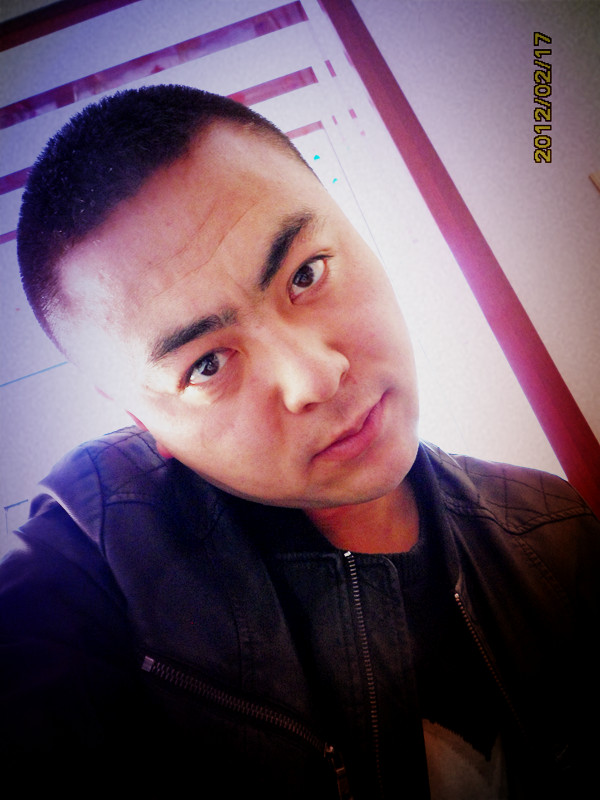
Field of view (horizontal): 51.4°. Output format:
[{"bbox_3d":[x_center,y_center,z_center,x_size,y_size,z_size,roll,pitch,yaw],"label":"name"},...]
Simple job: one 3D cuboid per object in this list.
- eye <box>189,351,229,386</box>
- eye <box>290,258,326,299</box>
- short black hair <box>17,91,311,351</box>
[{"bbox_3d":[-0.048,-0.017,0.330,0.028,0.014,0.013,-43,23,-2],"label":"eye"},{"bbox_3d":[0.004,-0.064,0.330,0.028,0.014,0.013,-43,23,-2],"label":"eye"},{"bbox_3d":[-0.083,-0.103,0.390,0.174,0.155,0.185,-43,23,-2],"label":"short black hair"}]

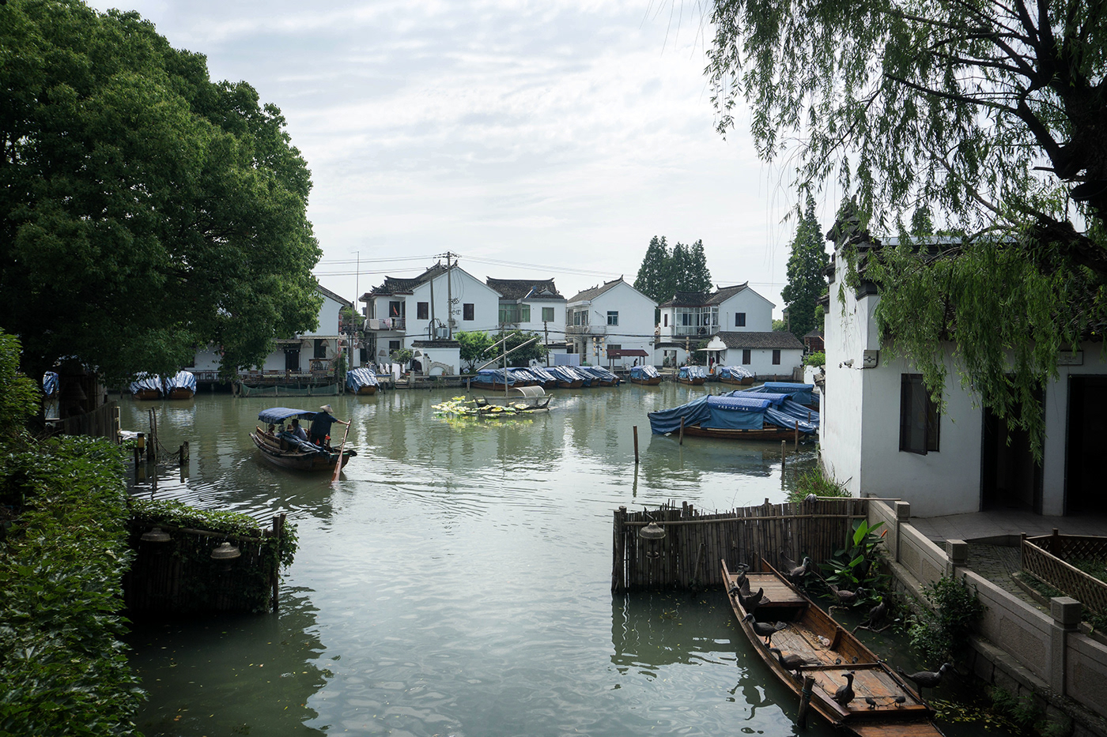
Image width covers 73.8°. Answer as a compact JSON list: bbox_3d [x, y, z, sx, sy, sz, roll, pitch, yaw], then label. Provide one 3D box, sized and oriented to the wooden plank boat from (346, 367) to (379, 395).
[{"bbox_3d":[-14.527,0.825,56.000,1.954,1.622,3.000,-1,3,-25],"label":"wooden plank boat"}]

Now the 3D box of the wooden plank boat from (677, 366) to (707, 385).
[{"bbox_3d":[11.850,0.536,64.300,1.750,1.570,6.800,0,2,0],"label":"wooden plank boat"}]

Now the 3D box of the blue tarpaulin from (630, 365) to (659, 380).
[{"bbox_3d":[8.026,0.330,65.000,1.600,1.158,2.172,-1,3,-28],"label":"blue tarpaulin"}]

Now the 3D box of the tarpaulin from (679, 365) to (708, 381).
[{"bbox_3d":[11.900,0.350,64.200,1.750,1.150,6.000,0,2,0],"label":"tarpaulin"}]

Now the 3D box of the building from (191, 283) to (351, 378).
[{"bbox_3d":[-21.000,-2.864,55.800,11.000,7.200,8.000,-1,2,-20],"label":"building"}]

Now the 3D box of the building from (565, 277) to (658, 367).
[{"bbox_3d":[5.700,-4.717,80.000,7.900,9.000,7.600,-1,2,-27],"label":"building"}]

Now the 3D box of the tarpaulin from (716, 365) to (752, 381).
[{"bbox_3d":[16.151,0.448,66.000,1.650,1.223,2.665,-1,3,-32],"label":"tarpaulin"}]

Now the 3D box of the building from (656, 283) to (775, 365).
[{"bbox_3d":[16.800,-4.572,82.200,11.500,8.650,8.400,-1,2,-21],"label":"building"}]

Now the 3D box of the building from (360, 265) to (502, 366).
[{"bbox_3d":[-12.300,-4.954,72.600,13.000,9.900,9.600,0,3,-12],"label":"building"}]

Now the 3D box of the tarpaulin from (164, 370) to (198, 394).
[{"bbox_3d":[-24.000,0.763,47.200,1.950,1.380,6.000,-1,2,-27],"label":"tarpaulin"}]

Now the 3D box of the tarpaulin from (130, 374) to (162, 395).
[{"bbox_3d":[-28.755,1.071,52.000,1.843,1.346,3.000,-1,3,-32],"label":"tarpaulin"}]

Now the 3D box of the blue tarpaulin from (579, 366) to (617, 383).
[{"bbox_3d":[3.872,0.499,63.300,1.650,1.285,3.182,-1,3,-34],"label":"blue tarpaulin"}]

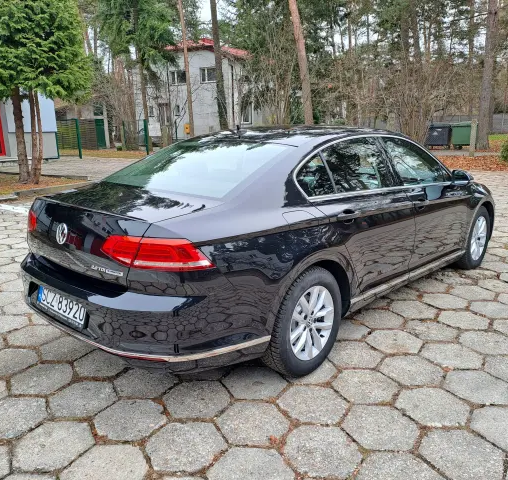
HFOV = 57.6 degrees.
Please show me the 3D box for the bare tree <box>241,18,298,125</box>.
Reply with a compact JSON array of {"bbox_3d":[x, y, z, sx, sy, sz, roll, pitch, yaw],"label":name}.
[{"bbox_3d":[0.768,-7.458,22.896,2.870,6.500,2.590,-1,14,0],"label":"bare tree"}]

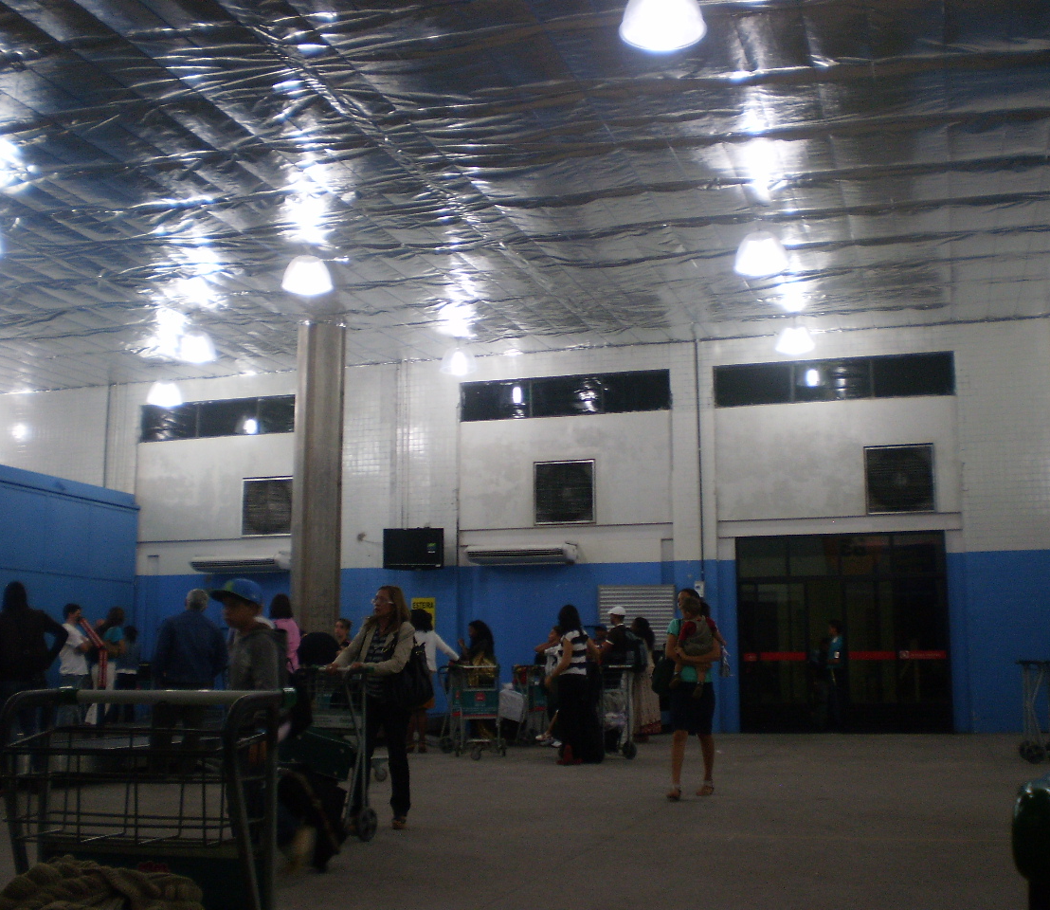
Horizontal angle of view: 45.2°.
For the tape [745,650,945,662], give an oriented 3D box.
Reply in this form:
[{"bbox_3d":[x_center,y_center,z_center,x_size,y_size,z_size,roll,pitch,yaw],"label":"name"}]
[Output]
[{"bbox_3d":[4.667,2.934,18.407,2.900,0.125,0.030,-3,-10,17],"label":"tape"}]

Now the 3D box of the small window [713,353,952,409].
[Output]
[{"bbox_3d":[4.744,-1.152,19.536,3.610,0.670,0.120,-3,-10,17],"label":"small window"}]

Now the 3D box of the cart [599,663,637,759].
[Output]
[{"bbox_3d":[0.762,2.777,13.745,0.580,1.030,0.930,-7,-12,37],"label":"cart"}]

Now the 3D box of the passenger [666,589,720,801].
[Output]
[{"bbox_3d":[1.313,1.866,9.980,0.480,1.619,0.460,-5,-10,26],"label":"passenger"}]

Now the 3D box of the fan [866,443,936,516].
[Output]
[{"bbox_3d":[5.679,0.364,19.103,1.000,1.060,0.220,-3,-10,16],"label":"fan"}]

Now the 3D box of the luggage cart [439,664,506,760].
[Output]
[{"bbox_3d":[-0.514,2.780,13.757,0.580,1.030,0.930,1,-9,-6],"label":"luggage cart"}]

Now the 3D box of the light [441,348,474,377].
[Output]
[{"bbox_3d":[-1.069,-1.487,20.193,0.530,0.420,0.530,0,-9,0],"label":"light"}]

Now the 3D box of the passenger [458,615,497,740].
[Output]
[{"bbox_3d":[-0.632,2.964,16.537,0.450,1.592,0.450,1,-10,-6],"label":"passenger"}]

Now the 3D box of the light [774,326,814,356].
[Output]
[{"bbox_3d":[4.015,-1.697,18.751,0.540,0.420,0.540,0,-10,0],"label":"light"}]

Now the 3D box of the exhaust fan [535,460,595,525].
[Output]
[{"bbox_3d":[0.640,0.603,20.063,1.000,1.050,0.300,-3,-10,17],"label":"exhaust fan"}]

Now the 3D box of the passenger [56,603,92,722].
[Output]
[{"bbox_3d":[-5.175,2.544,14.377,0.400,1.698,0.480,2,-10,-14],"label":"passenger"}]

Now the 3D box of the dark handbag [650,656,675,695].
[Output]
[{"bbox_3d":[1.091,1.728,9.850,0.160,0.330,0.280,8,-12,-40],"label":"dark handbag"}]

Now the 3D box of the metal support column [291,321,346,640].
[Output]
[{"bbox_3d":[-2.941,1.044,17.973,0.500,5.900,0.500,-3,-10,16],"label":"metal support column"}]

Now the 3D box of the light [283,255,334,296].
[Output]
[{"bbox_3d":[-2.603,-2.150,15.100,0.620,0.420,0.620,0,-9,0],"label":"light"}]

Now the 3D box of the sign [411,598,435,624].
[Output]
[{"bbox_3d":[-1.645,2.606,20.463,0.420,0.580,0.020,-3,-10,17],"label":"sign"}]

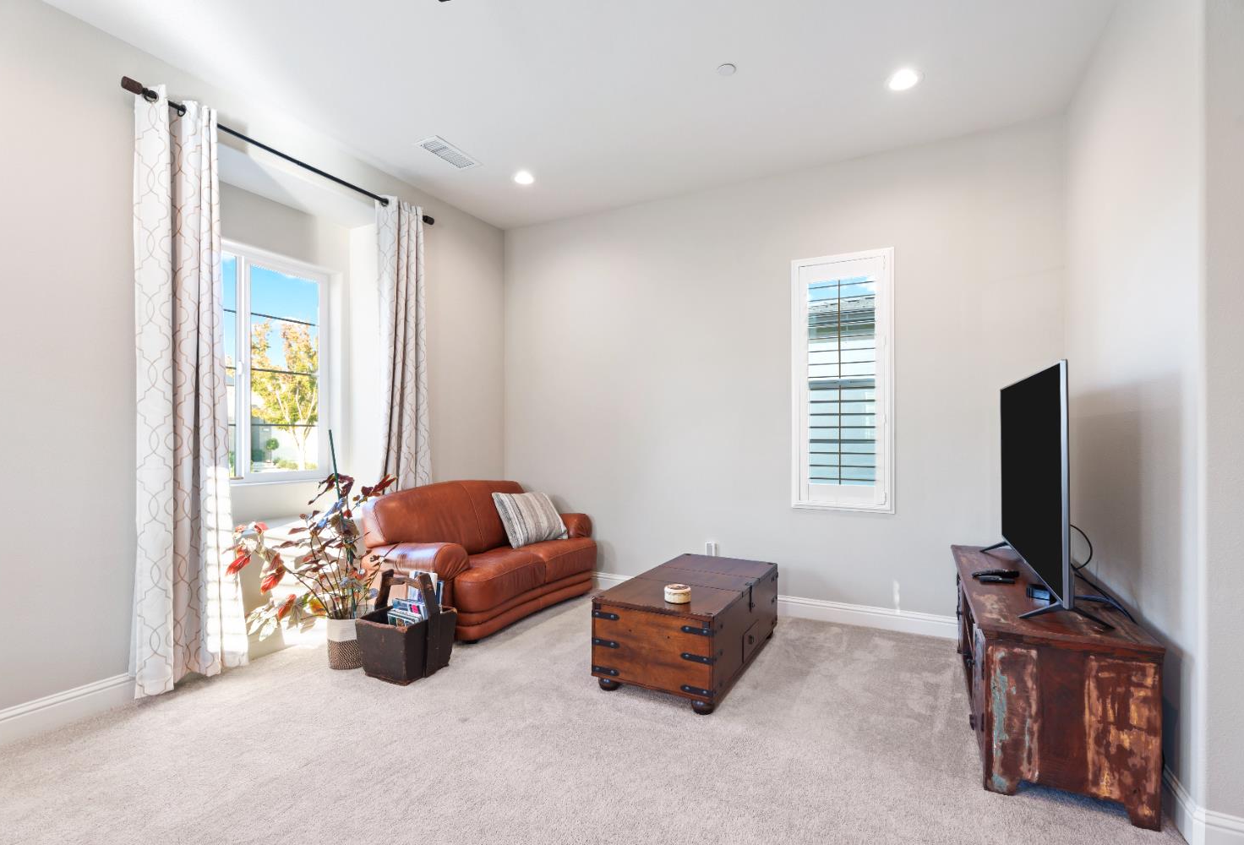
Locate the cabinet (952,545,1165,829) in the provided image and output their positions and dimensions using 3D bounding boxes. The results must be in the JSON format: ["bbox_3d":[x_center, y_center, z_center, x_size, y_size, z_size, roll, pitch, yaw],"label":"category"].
[{"bbox_3d":[1.816,1.012,2.527,0.515,0.587,1.431,0,0,27],"label":"cabinet"}]

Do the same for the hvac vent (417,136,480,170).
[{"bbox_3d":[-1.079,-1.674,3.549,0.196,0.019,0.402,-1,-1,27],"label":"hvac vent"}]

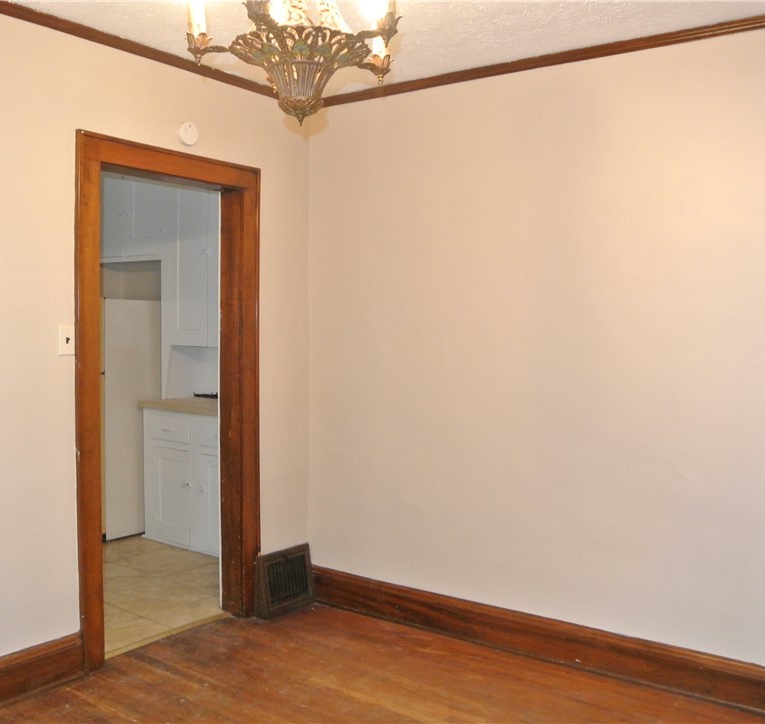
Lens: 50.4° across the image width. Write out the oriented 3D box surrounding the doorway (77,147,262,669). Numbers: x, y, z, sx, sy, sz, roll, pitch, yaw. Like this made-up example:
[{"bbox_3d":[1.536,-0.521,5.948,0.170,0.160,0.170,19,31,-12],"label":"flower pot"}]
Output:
[{"bbox_3d":[-0.940,0.160,3.592,0.150,2.135,0.990,2,3,36],"label":"doorway"}]

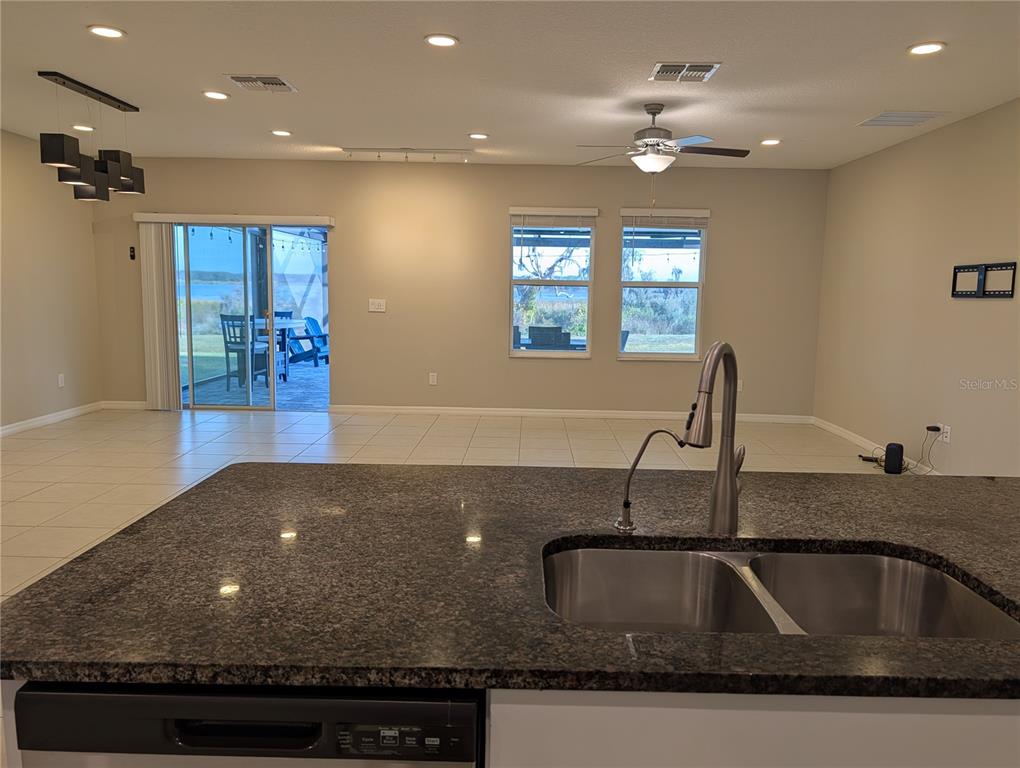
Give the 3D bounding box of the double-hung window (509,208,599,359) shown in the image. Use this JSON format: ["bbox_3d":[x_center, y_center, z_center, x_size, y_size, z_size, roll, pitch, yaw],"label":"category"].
[{"bbox_3d":[0.445,-1.074,7.602,0.930,1.575,0.110,1,7,1],"label":"double-hung window"}]

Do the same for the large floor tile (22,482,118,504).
[{"bbox_3d":[-2.915,0.725,4.707,0.455,0.012,0.455,1,7,1],"label":"large floor tile"}]

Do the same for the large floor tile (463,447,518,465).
[{"bbox_3d":[-0.146,0.607,6.017,0.455,0.012,0.455,1,7,1],"label":"large floor tile"}]

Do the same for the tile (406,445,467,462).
[{"bbox_3d":[-0.607,0.600,6.053,0.457,0.010,0.457,1,8,1],"label":"tile"}]

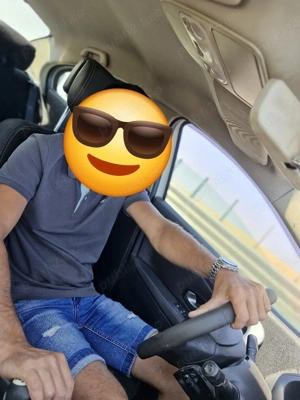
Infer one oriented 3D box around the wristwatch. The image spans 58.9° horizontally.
[{"bbox_3d":[0.166,0.168,0.603,0.065,0.060,0.043,20,6,-30],"label":"wristwatch"}]

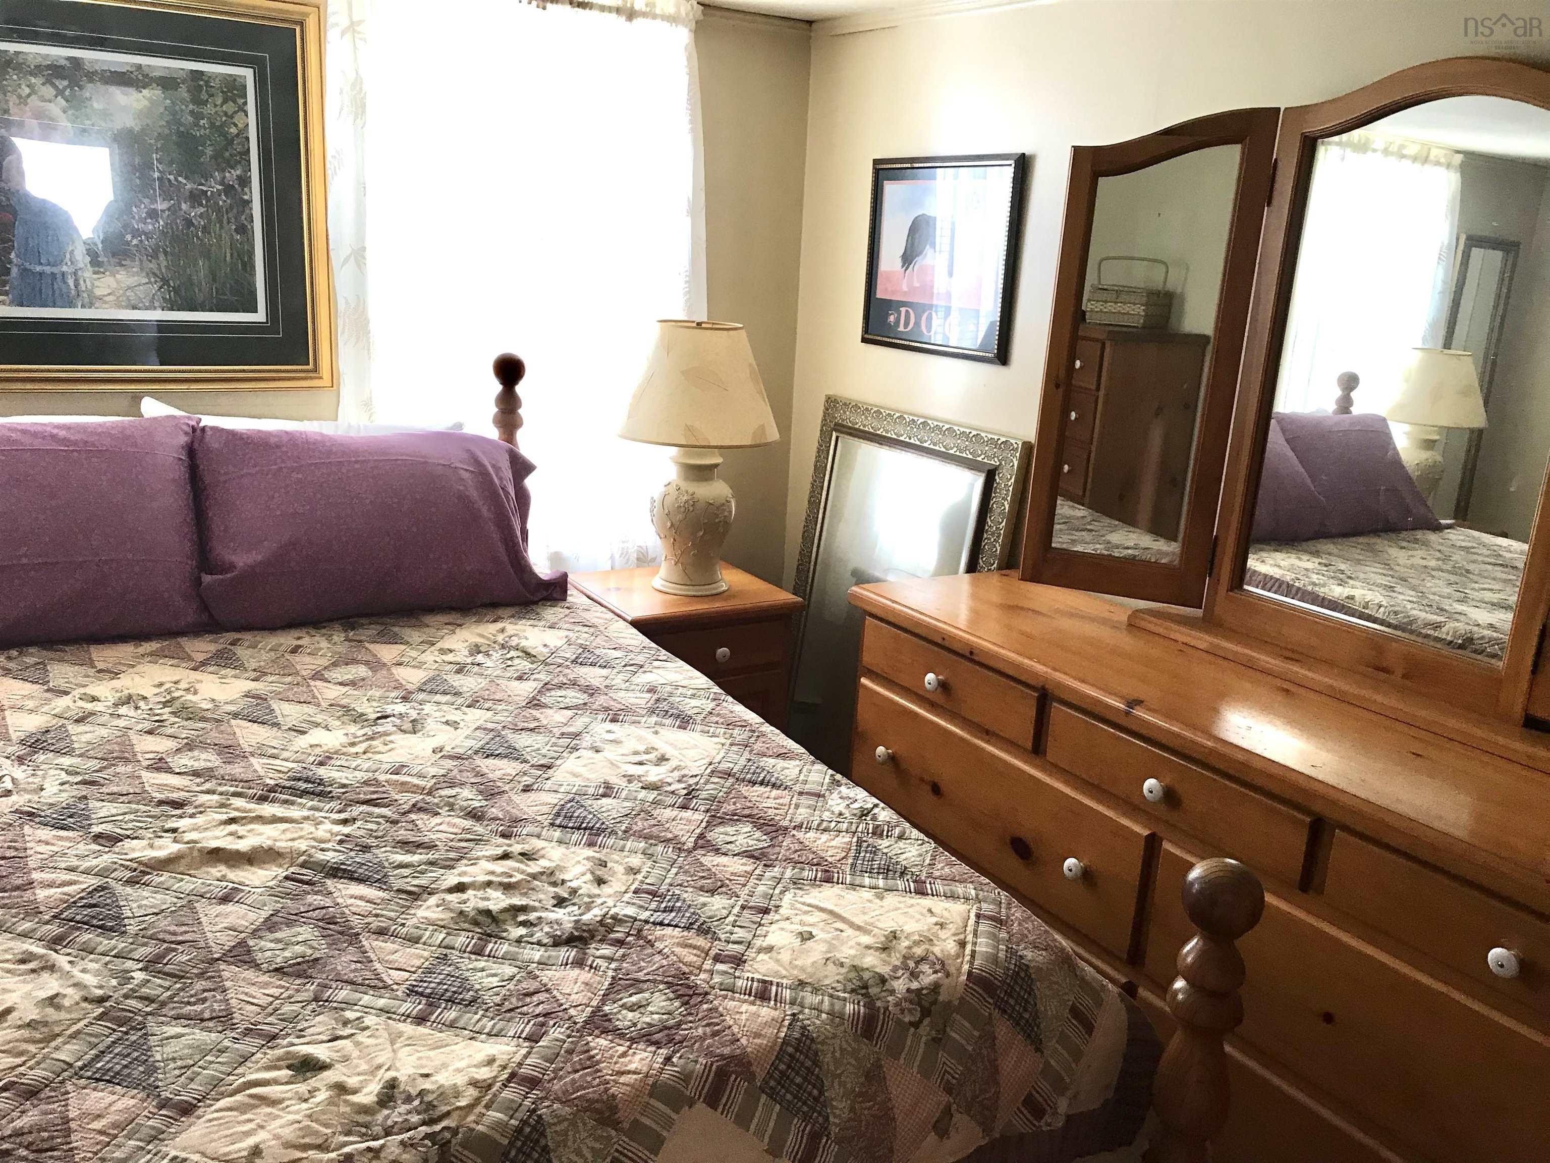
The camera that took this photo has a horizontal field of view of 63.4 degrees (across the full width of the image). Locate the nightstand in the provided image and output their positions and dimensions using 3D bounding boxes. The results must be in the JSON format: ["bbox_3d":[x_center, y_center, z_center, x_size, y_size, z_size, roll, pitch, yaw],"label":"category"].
[{"bbox_3d":[-0.264,0.299,3.357,0.498,0.585,0.436,-7,18,-33],"label":"nightstand"}]

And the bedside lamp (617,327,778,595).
[{"bbox_3d":[-0.201,-0.319,3.229,0.409,0.681,0.409,3,15,-1],"label":"bedside lamp"}]

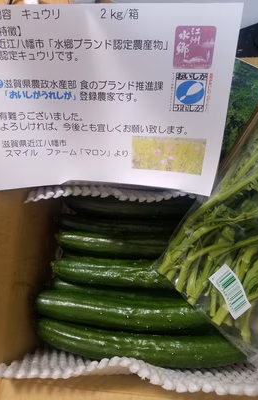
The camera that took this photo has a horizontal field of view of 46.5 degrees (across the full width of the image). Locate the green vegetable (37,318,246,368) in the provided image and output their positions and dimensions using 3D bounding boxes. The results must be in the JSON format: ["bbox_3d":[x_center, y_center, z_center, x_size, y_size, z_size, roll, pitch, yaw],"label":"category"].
[{"bbox_3d":[0.012,0.141,0.296,0.209,0.032,0.039,5,59,3],"label":"green vegetable"}]

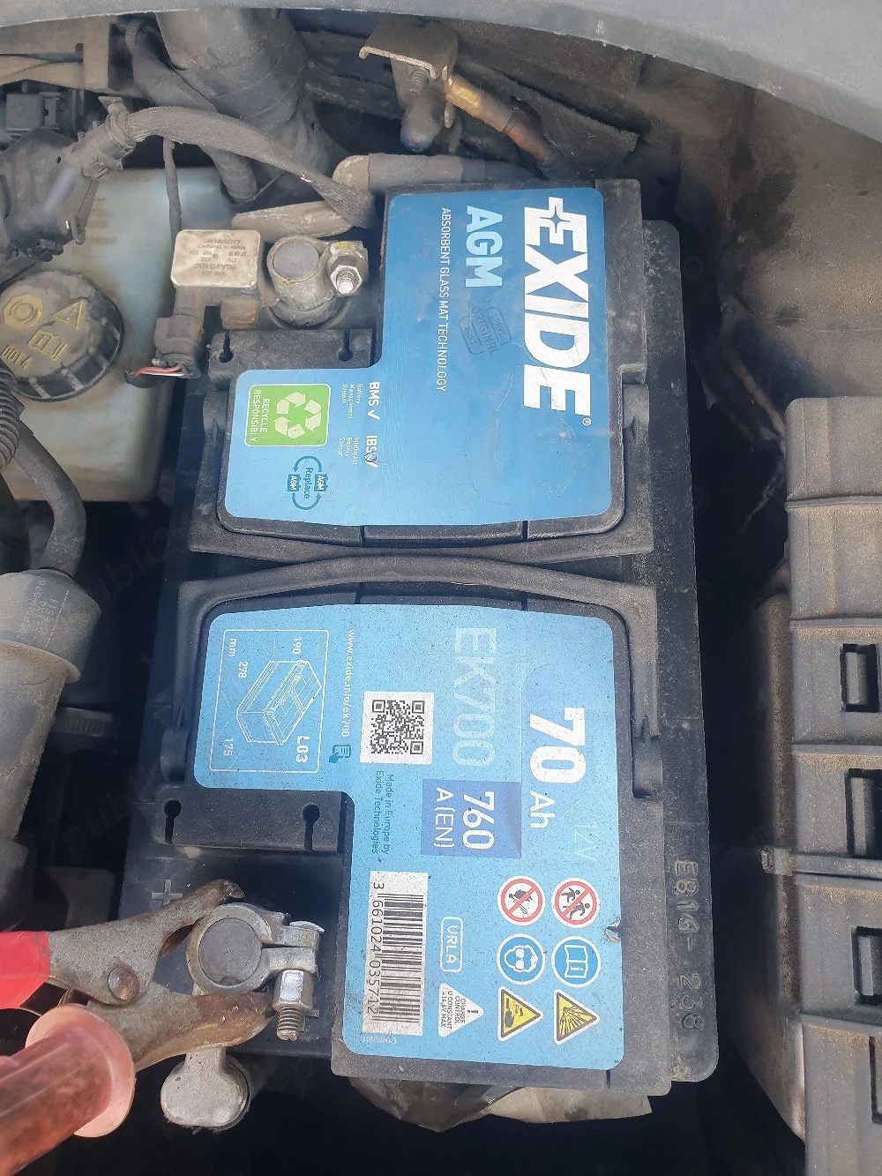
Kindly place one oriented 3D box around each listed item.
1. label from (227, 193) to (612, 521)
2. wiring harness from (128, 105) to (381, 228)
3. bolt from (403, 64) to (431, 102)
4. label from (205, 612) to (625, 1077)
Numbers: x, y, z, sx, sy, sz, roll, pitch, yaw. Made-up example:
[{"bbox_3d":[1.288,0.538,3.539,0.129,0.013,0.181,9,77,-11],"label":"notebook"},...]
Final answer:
[{"bbox_3d":[-0.007,-0.077,0.287,0.120,0.004,0.121,0,74,5],"label":"label"},{"bbox_3d":[-0.077,-0.164,0.336,0.100,0.032,0.022,20,76,11],"label":"wiring harness"},{"bbox_3d":[-0.011,-0.226,0.395,0.010,0.010,0.018,16,95,10],"label":"bolt"},{"bbox_3d":[-0.011,0.064,0.246,0.120,0.004,0.121,0,74,5],"label":"label"}]

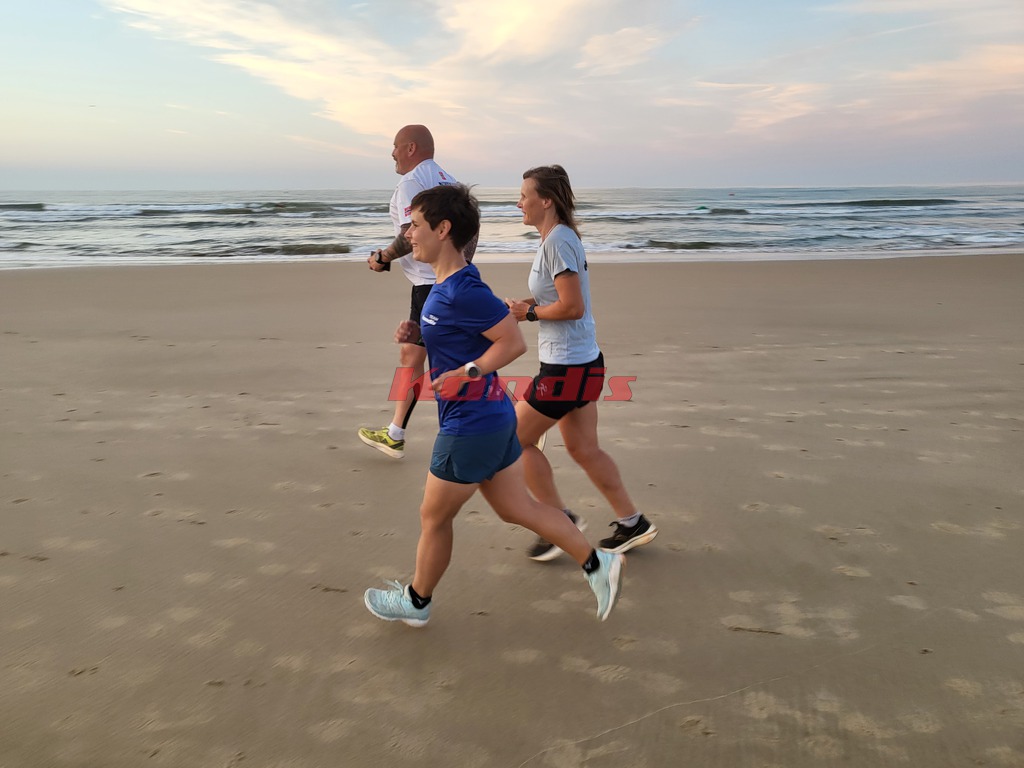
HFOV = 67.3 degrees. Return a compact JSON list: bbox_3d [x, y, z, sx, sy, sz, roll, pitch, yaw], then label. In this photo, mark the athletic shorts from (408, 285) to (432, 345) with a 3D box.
[{"bbox_3d":[-0.389,-0.394,4.068,0.350,0.430,0.390,0,14,8],"label":"athletic shorts"}]

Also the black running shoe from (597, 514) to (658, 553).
[{"bbox_3d":[0.495,0.633,3.257,0.263,0.110,0.100,-19,12,8],"label":"black running shoe"}]

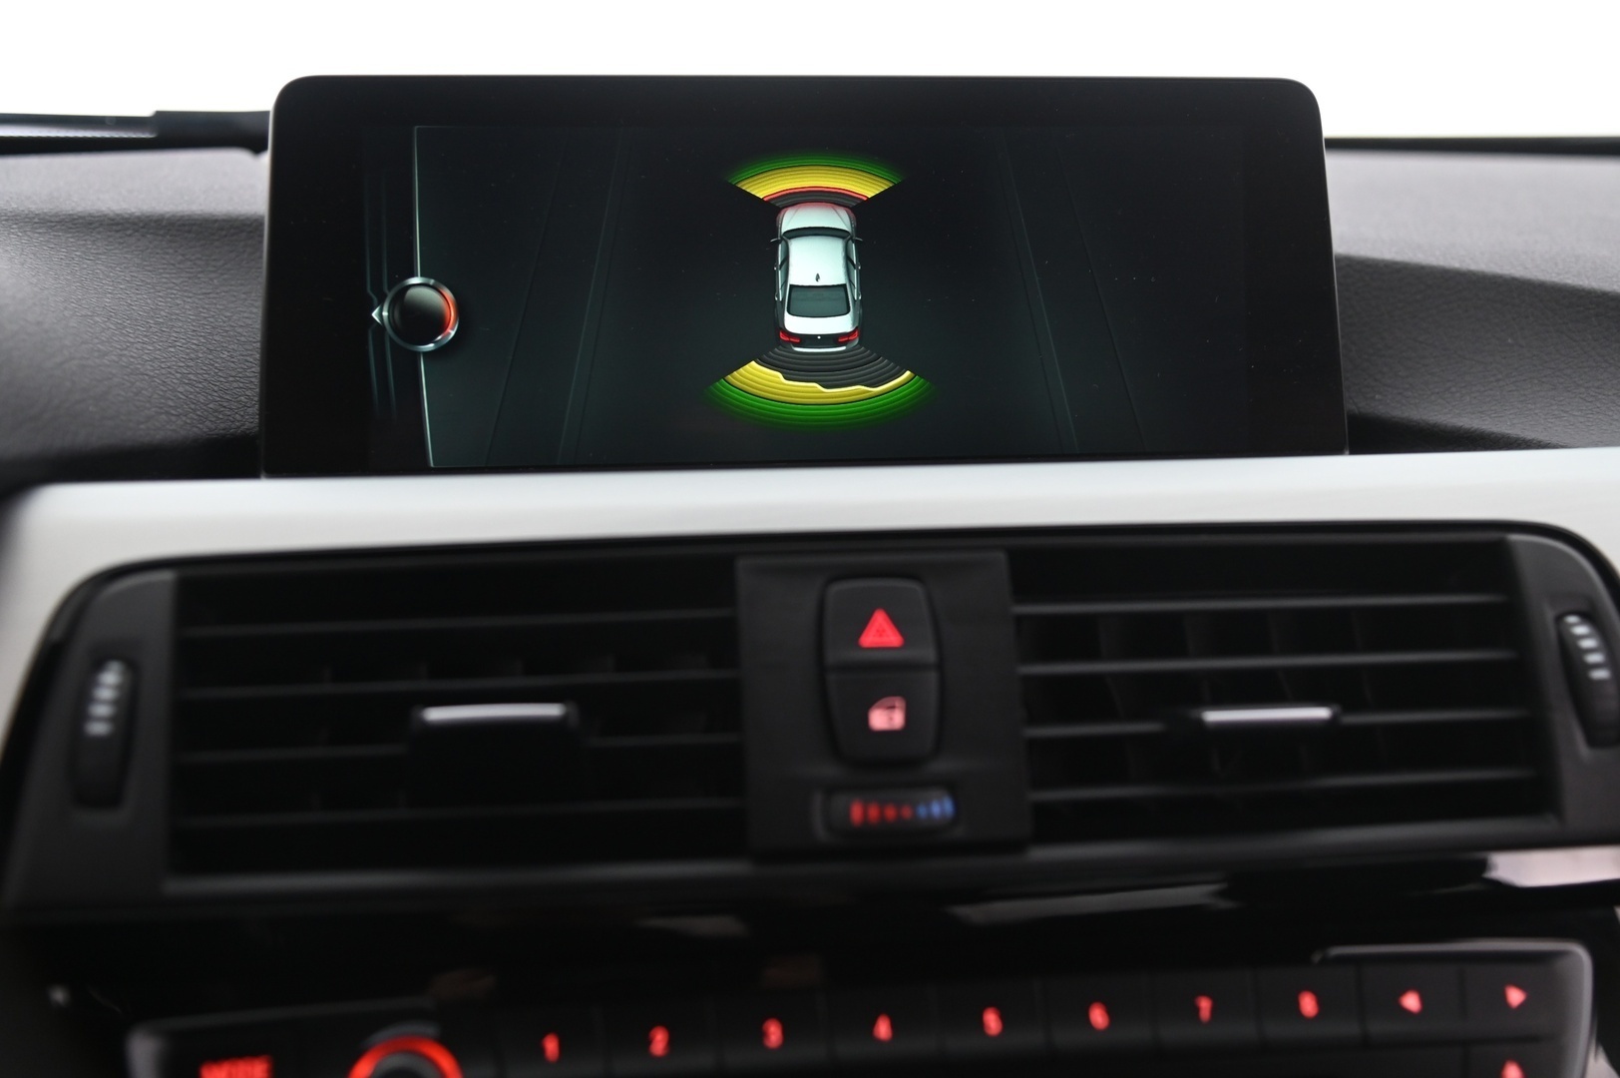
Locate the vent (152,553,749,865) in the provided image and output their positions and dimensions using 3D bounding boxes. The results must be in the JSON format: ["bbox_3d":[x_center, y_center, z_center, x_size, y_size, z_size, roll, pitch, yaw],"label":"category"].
[{"bbox_3d":[-0.075,0.041,0.470,0.119,0.066,0.032,-1,-18,-7],"label":"vent"}]

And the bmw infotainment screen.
[{"bbox_3d":[0.000,-0.062,0.519,0.258,0.093,0.022,-1,1,-7],"label":"bmw infotainment screen"}]

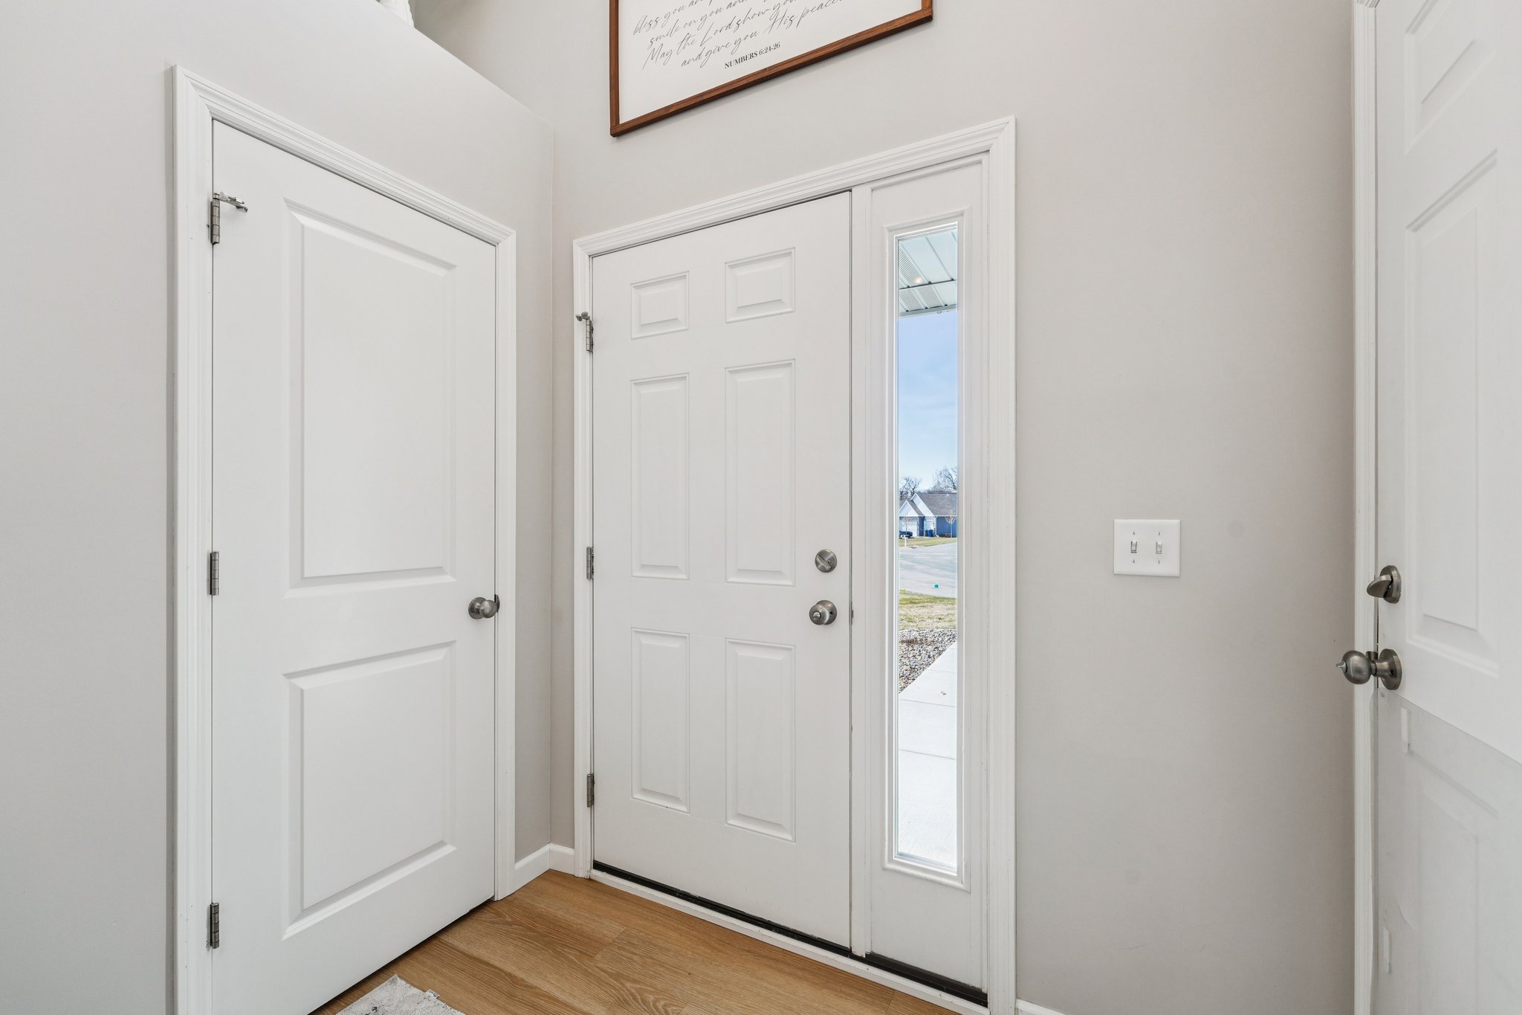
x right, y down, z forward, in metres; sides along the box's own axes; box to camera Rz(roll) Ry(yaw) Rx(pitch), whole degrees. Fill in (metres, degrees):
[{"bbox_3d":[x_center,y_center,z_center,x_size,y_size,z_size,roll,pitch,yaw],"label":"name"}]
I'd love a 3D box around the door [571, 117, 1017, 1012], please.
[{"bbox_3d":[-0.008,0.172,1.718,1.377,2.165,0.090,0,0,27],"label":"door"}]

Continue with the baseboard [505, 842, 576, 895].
[{"bbox_3d":[-0.722,1.214,1.980,0.126,0.088,0.158,0,0,27],"label":"baseboard"}]

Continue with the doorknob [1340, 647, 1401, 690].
[{"bbox_3d":[1.017,0.268,0.995,0.073,0.068,0.068,0,0,28],"label":"doorknob"}]

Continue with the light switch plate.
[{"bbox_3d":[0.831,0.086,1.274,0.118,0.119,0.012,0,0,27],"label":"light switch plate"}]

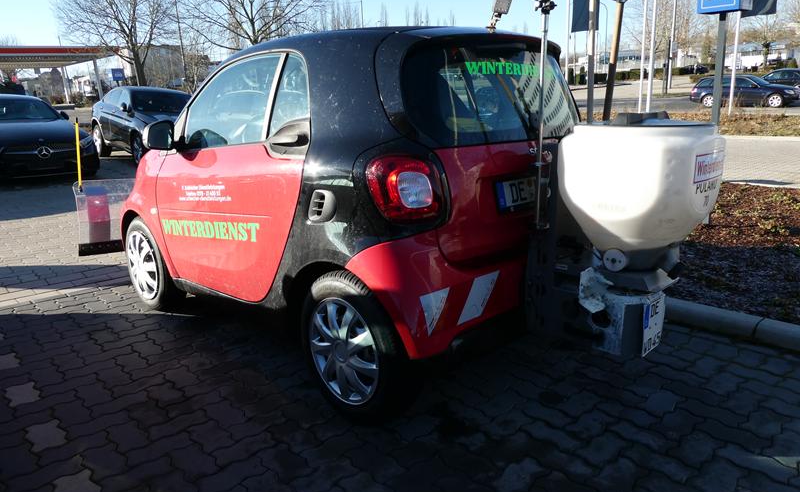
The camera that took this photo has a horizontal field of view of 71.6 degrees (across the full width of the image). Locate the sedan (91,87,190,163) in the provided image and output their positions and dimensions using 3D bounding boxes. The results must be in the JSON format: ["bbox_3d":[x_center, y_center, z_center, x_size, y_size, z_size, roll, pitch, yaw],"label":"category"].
[{"bbox_3d":[-5.220,-2.650,11.880,1.840,1.480,4.720,-15,19,-39],"label":"sedan"}]

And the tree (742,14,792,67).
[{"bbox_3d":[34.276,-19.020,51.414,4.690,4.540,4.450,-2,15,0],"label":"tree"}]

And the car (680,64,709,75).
[{"bbox_3d":[40.323,-24.243,75.812,4.400,1.460,1.800,-5,15,-10],"label":"car"}]

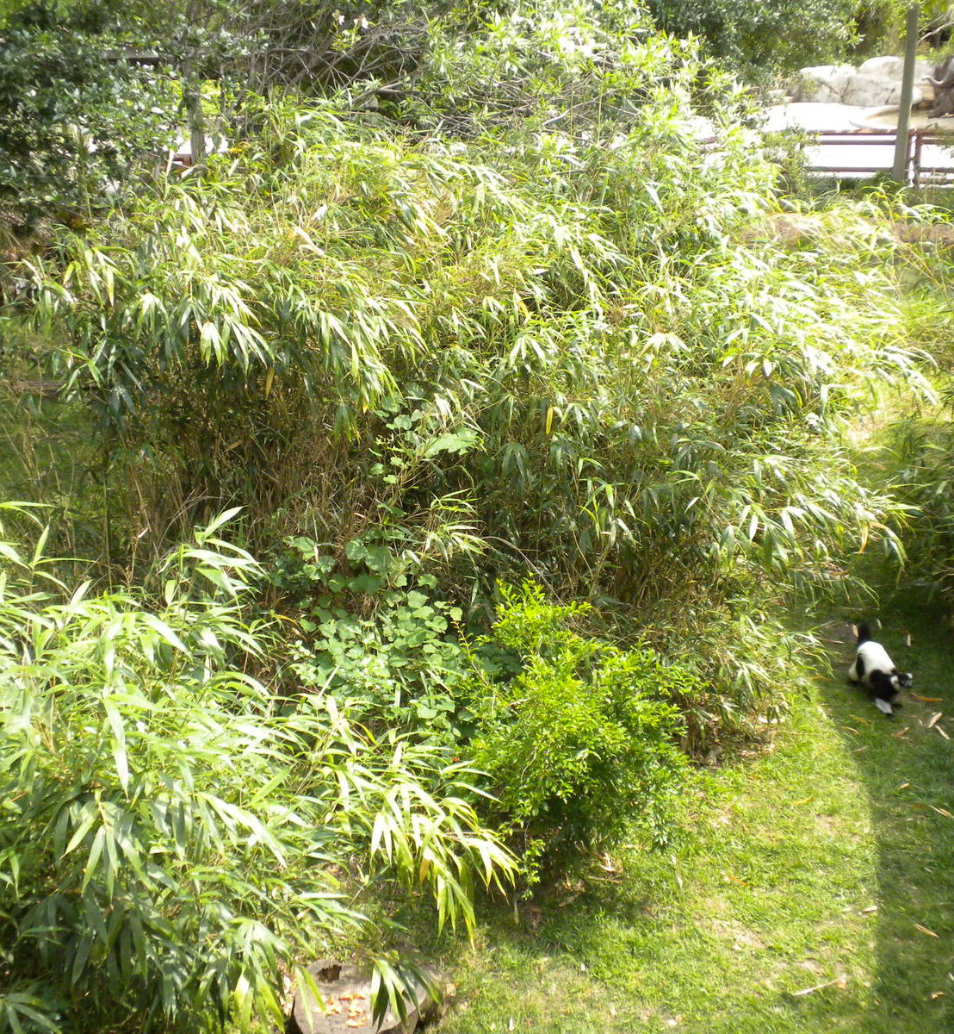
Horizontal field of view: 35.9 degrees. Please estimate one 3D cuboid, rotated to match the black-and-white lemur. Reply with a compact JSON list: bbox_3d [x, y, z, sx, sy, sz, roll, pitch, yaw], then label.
[{"bbox_3d":[2.293,0.881,8.400,0.230,0.360,0.620,-10,21,-26],"label":"black-and-white lemur"}]

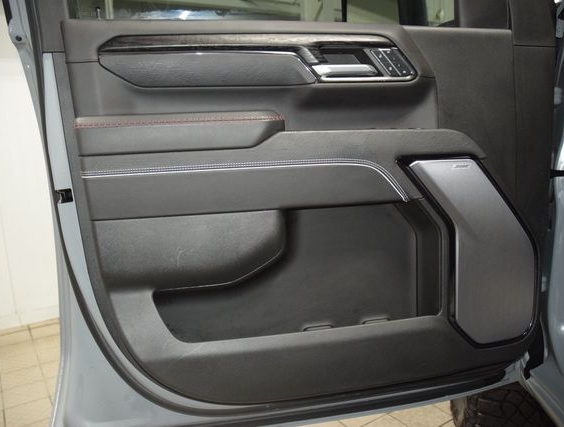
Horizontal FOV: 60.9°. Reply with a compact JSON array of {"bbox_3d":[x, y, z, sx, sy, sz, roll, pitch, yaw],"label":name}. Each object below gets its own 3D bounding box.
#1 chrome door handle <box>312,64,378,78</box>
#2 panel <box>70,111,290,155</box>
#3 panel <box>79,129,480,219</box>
[{"bbox_3d":[0.132,-0.301,1.025,0.144,0.025,0.030,-5,8,-10],"label":"chrome door handle"},{"bbox_3d":[-0.193,-0.158,0.948,0.384,0.070,0.080,-5,8,-10],"label":"panel"},{"bbox_3d":[0.011,-0.086,0.991,0.795,0.138,0.080,-5,8,-10],"label":"panel"}]

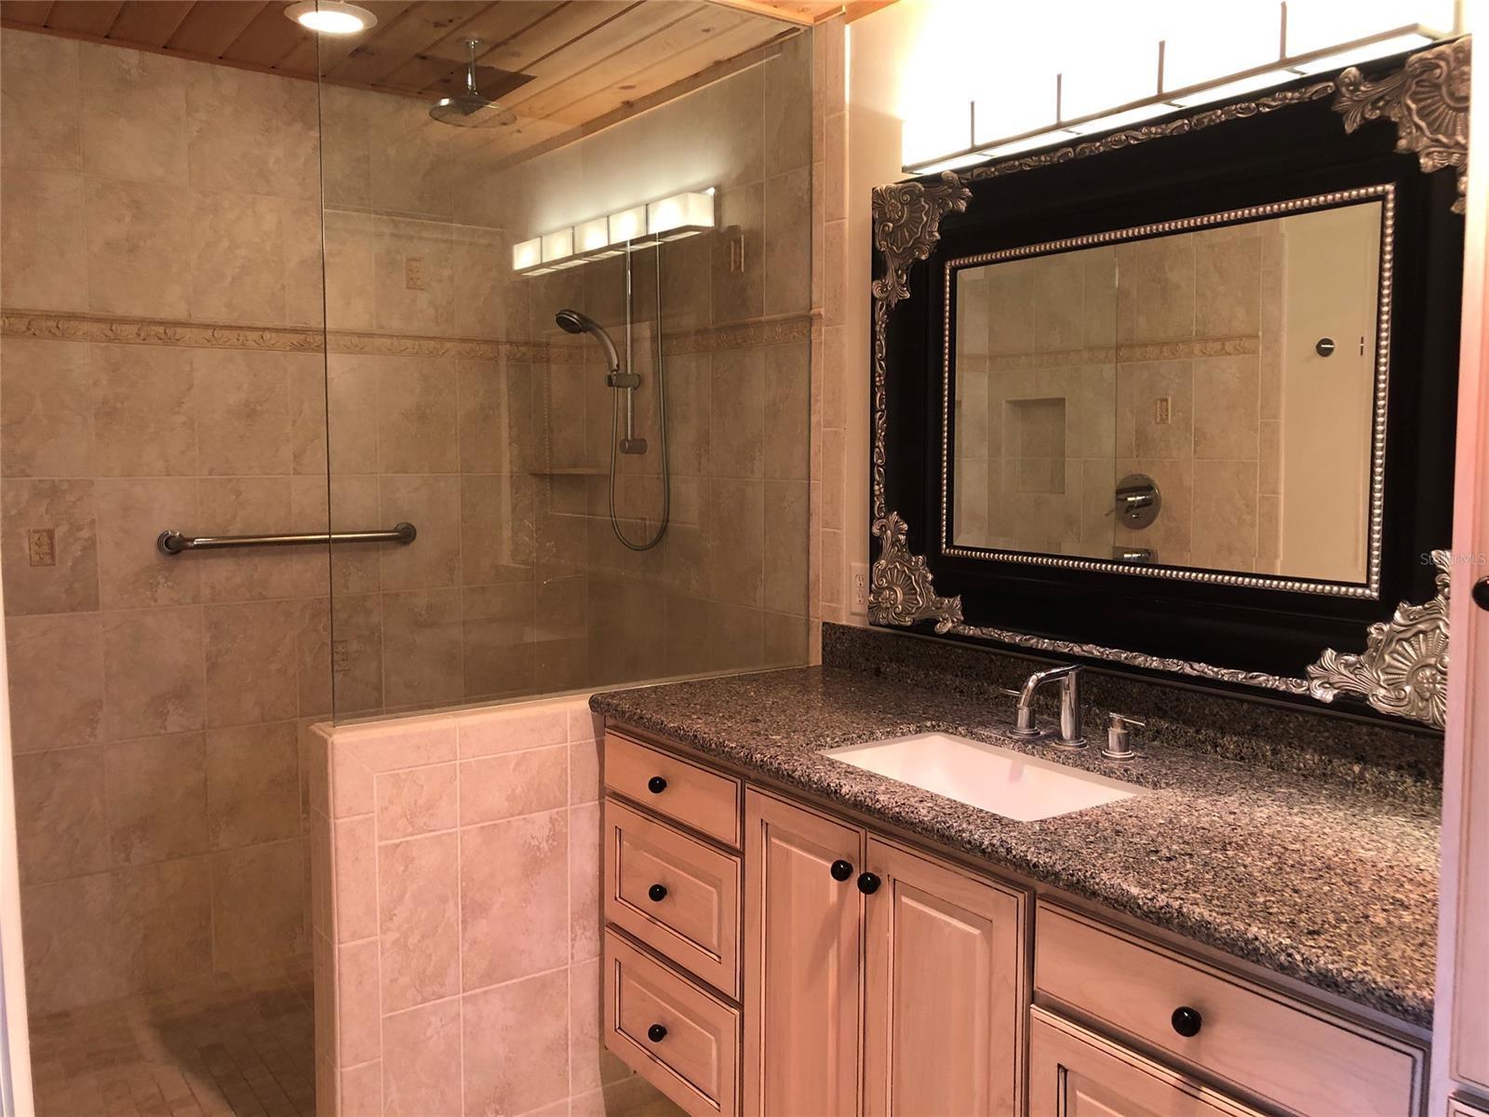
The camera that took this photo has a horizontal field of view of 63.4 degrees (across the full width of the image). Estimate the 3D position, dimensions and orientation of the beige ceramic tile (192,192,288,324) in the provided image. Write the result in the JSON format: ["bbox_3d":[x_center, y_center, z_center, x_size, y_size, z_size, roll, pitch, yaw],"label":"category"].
[{"bbox_3d":[-1.310,-0.774,3.118,0.233,0.329,0.012,-3,6,-35],"label":"beige ceramic tile"}]

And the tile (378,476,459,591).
[{"bbox_3d":[-0.929,-0.073,3.454,0.233,0.329,0.012,-3,6,-35],"label":"tile"}]

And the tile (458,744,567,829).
[{"bbox_3d":[-0.481,0.476,2.517,0.245,0.135,0.010,-3,6,-35],"label":"tile"}]

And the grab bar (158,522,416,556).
[{"bbox_3d":[-1.191,-0.054,3.218,0.673,0.062,0.071,-3,6,-35],"label":"grab bar"}]

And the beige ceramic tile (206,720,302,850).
[{"bbox_3d":[-1.385,0.644,3.409,0.245,0.347,0.010,-3,6,-35],"label":"beige ceramic tile"}]

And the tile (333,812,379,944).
[{"bbox_3d":[-0.709,0.584,2.203,0.076,0.234,0.012,-3,6,-35],"label":"tile"}]

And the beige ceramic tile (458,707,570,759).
[{"bbox_3d":[-0.453,0.340,2.362,0.233,0.079,0.012,-3,6,-35],"label":"beige ceramic tile"}]

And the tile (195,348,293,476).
[{"bbox_3d":[-1.311,-0.381,3.153,0.233,0.329,0.012,-3,6,-35],"label":"tile"}]

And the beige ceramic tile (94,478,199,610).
[{"bbox_3d":[-1.505,-0.040,3.047,0.233,0.329,0.012,-3,6,-35],"label":"beige ceramic tile"}]

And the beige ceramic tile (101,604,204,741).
[{"bbox_3d":[-1.586,0.307,3.235,0.245,0.347,0.010,-3,6,-35],"label":"beige ceramic tile"}]

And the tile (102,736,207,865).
[{"bbox_3d":[-1.508,0.621,3.106,0.233,0.329,0.012,-3,6,-35],"label":"tile"}]

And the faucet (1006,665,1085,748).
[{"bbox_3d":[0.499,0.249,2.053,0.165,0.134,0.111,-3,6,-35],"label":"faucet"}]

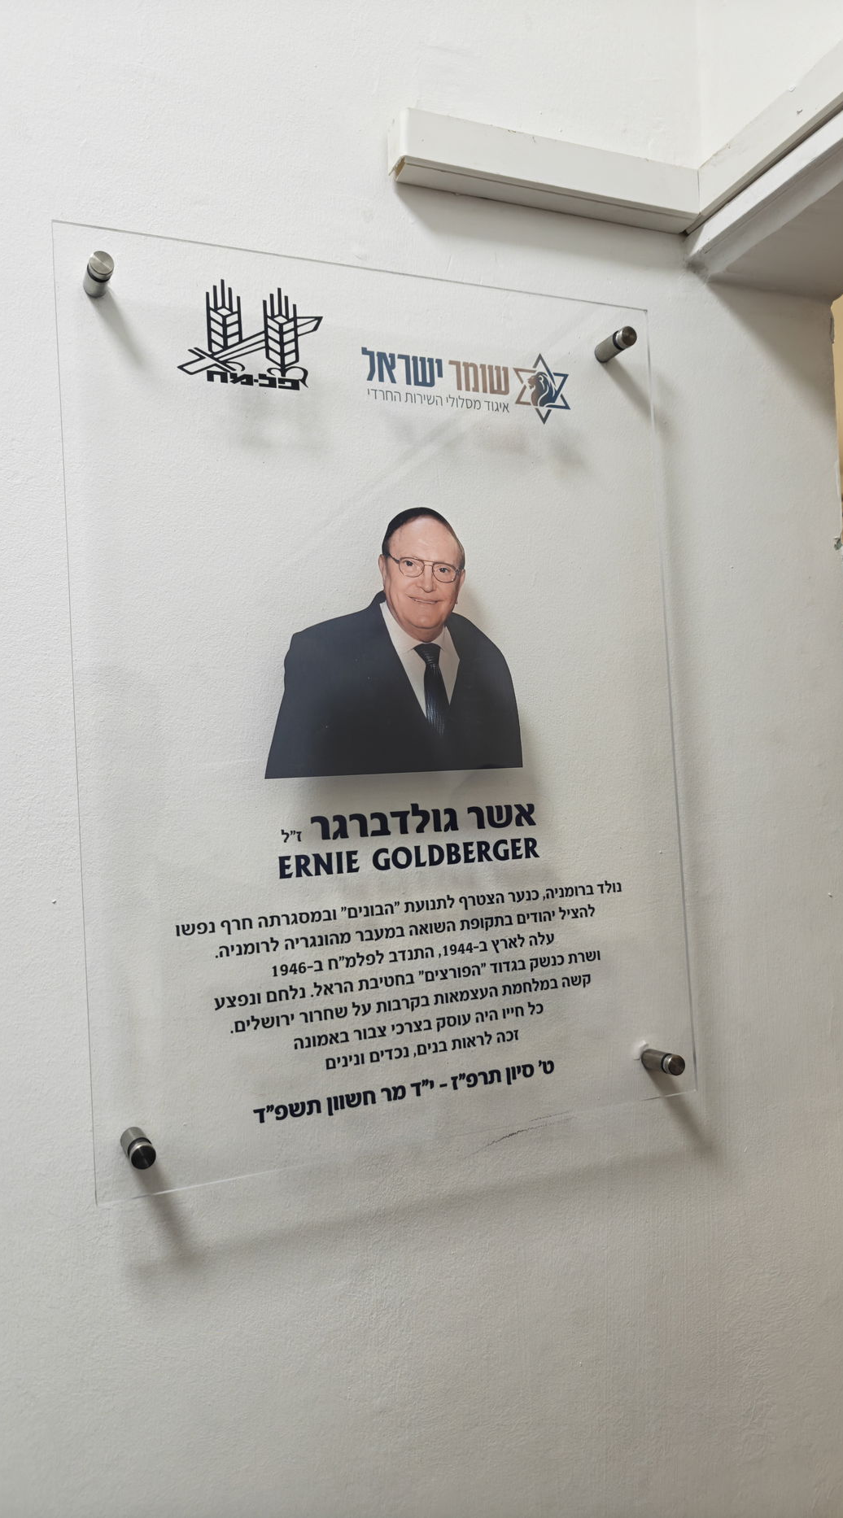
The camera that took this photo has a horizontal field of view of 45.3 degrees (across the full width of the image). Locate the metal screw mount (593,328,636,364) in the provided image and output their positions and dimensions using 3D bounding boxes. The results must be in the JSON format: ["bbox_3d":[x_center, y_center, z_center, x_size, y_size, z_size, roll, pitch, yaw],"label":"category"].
[{"bbox_3d":[0.174,-0.369,0.900,0.017,0.017,0.039,-2,-2,-24],"label":"metal screw mount"}]

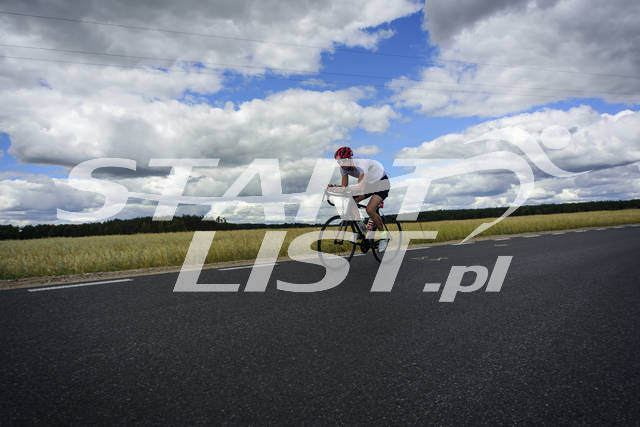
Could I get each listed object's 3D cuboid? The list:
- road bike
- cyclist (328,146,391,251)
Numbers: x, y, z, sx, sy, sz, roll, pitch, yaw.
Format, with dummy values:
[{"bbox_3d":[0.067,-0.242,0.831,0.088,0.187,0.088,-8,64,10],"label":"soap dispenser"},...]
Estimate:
[{"bbox_3d":[0.580,0.214,5.569,1.650,0.980,0.440,0,1,-44],"label":"road bike"},{"bbox_3d":[0.551,-0.145,5.510,0.920,1.310,0.480,0,1,-44],"label":"cyclist"}]

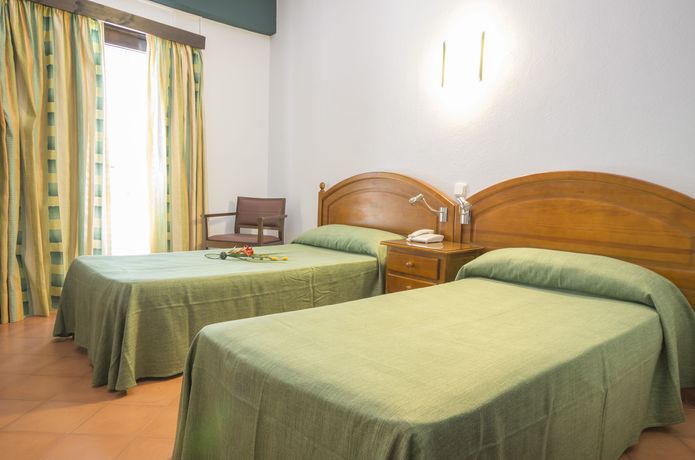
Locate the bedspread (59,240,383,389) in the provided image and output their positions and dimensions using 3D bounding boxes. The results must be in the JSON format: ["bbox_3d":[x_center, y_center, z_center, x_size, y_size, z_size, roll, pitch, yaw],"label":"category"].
[{"bbox_3d":[-0.662,0.411,3.187,2.033,0.474,1.040,-2,6,-43],"label":"bedspread"}]

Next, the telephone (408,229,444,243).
[{"bbox_3d":[0.521,0.042,3.242,0.202,0.078,0.179,-2,6,-43],"label":"telephone"}]

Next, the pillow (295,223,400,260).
[{"bbox_3d":[-0.005,0.069,3.753,0.322,0.193,0.975,-2,6,-43],"label":"pillow"}]

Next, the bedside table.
[{"bbox_3d":[0.546,0.408,3.054,0.478,0.624,0.543,-2,6,-43],"label":"bedside table"}]

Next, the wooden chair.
[{"bbox_3d":[-0.886,0.158,4.187,0.540,0.855,0.550,3,4,18],"label":"wooden chair"}]

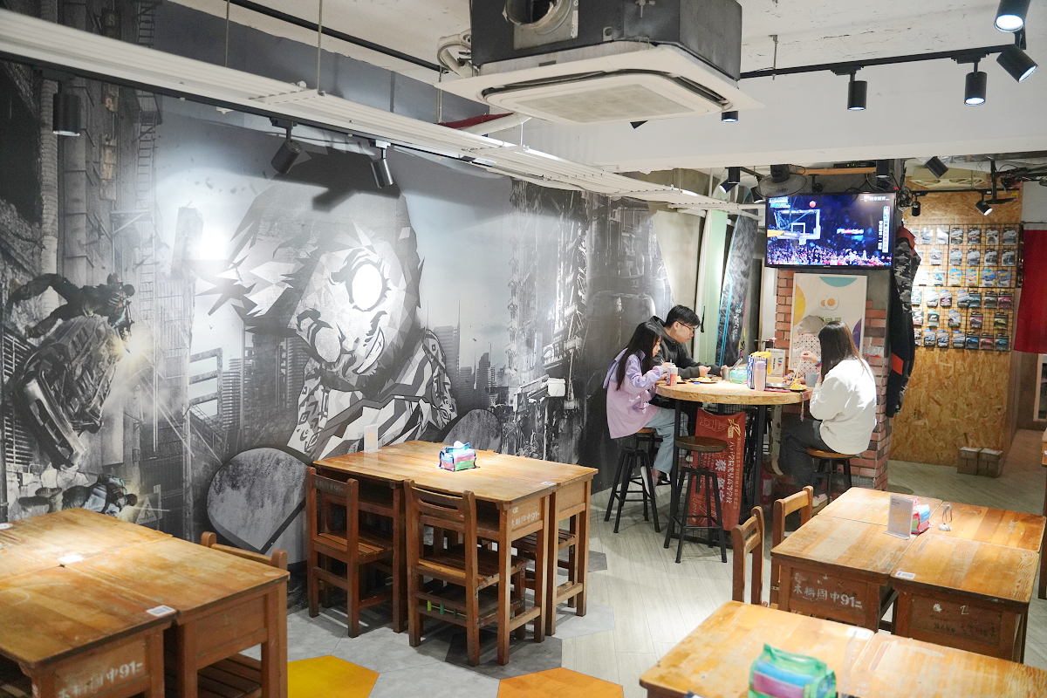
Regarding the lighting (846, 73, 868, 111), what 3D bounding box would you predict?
[{"bbox_3d":[1.446,-1.118,3.530,0.077,0.158,0.077,4,5,34],"label":"lighting"}]

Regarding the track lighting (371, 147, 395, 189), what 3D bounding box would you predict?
[{"bbox_3d":[-0.706,-0.909,4.080,0.105,0.200,0.080,-3,6,-42],"label":"track lighting"}]

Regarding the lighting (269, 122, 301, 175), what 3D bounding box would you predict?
[{"bbox_3d":[-1.052,-0.881,3.590,0.145,0.220,0.080,4,5,34],"label":"lighting"}]

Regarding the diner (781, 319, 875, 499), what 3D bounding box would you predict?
[{"bbox_3d":[2.033,0.453,5.446,0.640,1.260,0.470,3,5,20],"label":"diner"}]

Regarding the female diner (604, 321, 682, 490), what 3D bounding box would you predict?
[{"bbox_3d":[0.861,0.418,5.775,0.600,1.200,0.420,0,4,-14],"label":"female diner"}]

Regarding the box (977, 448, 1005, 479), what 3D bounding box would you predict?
[{"bbox_3d":[4.430,1.078,7.711,0.170,0.220,0.280,5,5,38],"label":"box"}]

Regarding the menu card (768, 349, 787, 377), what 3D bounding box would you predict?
[{"bbox_3d":[2.029,0.116,6.550,0.150,0.215,0.040,4,5,36],"label":"menu card"}]

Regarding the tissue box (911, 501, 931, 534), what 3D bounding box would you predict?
[{"bbox_3d":[1.536,0.660,3.263,0.107,0.105,0.140,-3,6,-45],"label":"tissue box"}]

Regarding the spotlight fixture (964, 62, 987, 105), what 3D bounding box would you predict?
[{"bbox_3d":[1.832,-1.076,3.298,0.078,0.158,0.078,4,5,33],"label":"spotlight fixture"}]

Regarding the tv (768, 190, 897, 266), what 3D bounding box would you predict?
[{"bbox_3d":[2.356,-0.912,6.291,0.965,0.560,0.070,4,11,34],"label":"tv"}]

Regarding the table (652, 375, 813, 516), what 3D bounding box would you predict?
[{"bbox_3d":[1.413,0.766,5.561,1.030,1.030,1.030,1,4,0],"label":"table"}]

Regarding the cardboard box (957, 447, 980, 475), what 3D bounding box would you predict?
[{"bbox_3d":[4.217,1.058,7.689,0.163,0.213,0.235,5,6,36],"label":"cardboard box"}]

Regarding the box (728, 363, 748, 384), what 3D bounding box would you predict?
[{"bbox_3d":[1.551,0.186,5.773,0.150,0.105,0.105,-3,6,-45],"label":"box"}]

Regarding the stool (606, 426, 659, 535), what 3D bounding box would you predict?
[{"bbox_3d":[0.781,0.900,5.781,0.342,0.735,0.342,1,4,-7],"label":"stool"}]

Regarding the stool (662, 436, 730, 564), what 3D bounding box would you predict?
[{"bbox_3d":[1.105,0.950,5.192,0.342,0.735,0.342,1,4,-4],"label":"stool"}]

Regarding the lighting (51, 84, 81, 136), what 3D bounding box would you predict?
[{"bbox_3d":[-1.478,-0.769,2.632,0.077,0.152,0.077,4,5,33],"label":"lighting"}]

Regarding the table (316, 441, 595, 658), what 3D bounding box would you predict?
[{"bbox_3d":[-0.353,0.972,4.168,1.220,0.750,0.781,4,5,33],"label":"table"}]

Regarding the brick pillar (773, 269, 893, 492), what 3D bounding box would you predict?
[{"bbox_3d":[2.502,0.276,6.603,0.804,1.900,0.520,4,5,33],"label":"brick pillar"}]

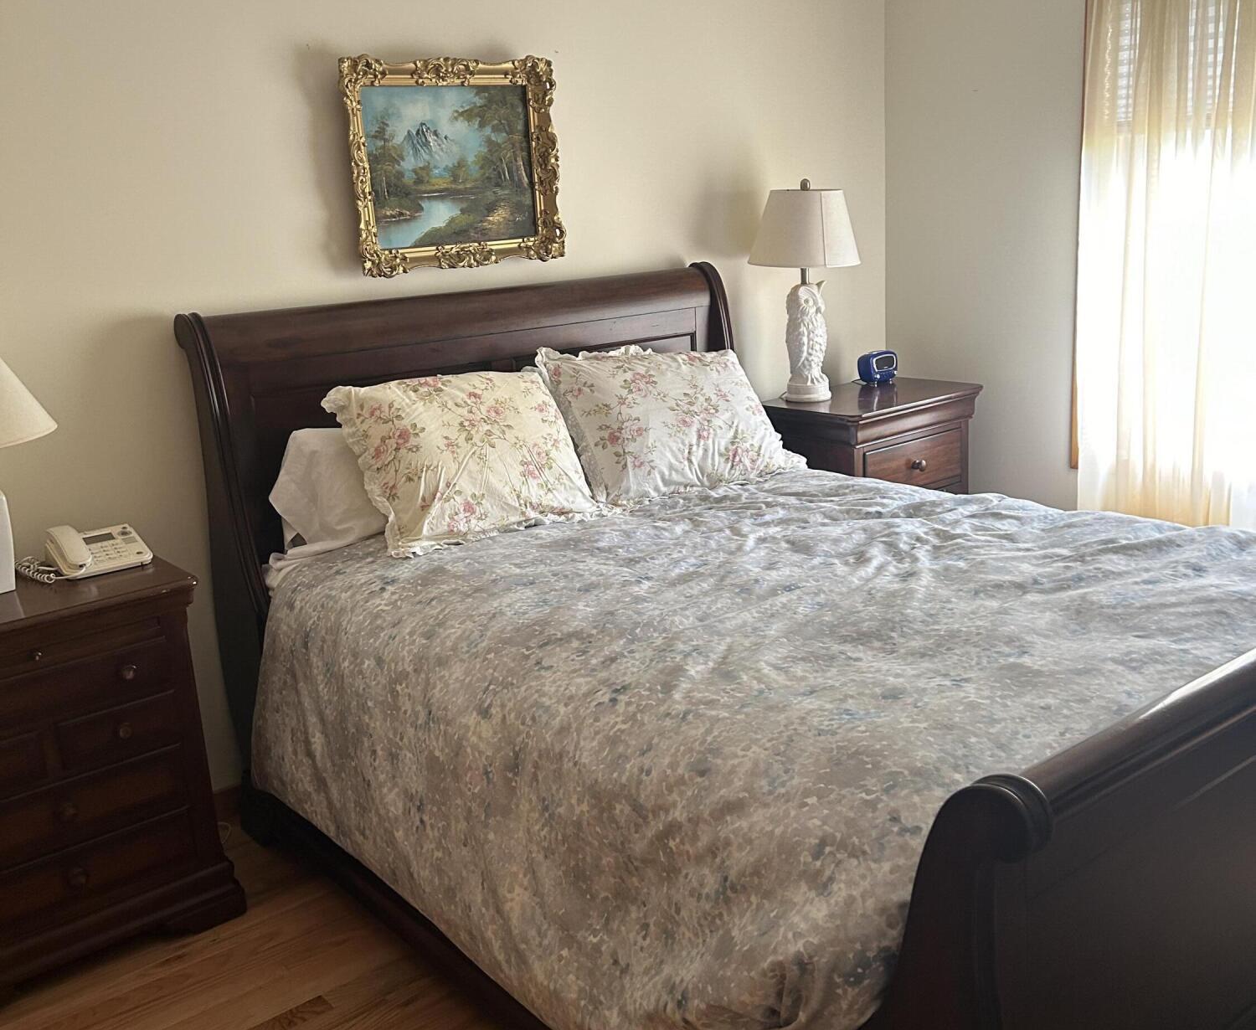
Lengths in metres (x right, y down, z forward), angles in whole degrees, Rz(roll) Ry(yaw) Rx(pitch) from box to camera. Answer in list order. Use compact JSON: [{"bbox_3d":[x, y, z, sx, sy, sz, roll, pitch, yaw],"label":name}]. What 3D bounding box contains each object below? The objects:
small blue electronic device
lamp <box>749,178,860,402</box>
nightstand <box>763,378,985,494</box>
[{"bbox_3d":[0.848,-0.496,4.250,0.118,0.112,0.085,-14,18,-36],"label":"small blue electronic device"},{"bbox_3d":[0.567,-0.702,3.967,0.355,0.685,0.355,-14,18,-36],"label":"lamp"},{"bbox_3d":[0.809,-0.004,4.169,0.655,0.790,0.430,-14,18,-36],"label":"nightstand"}]

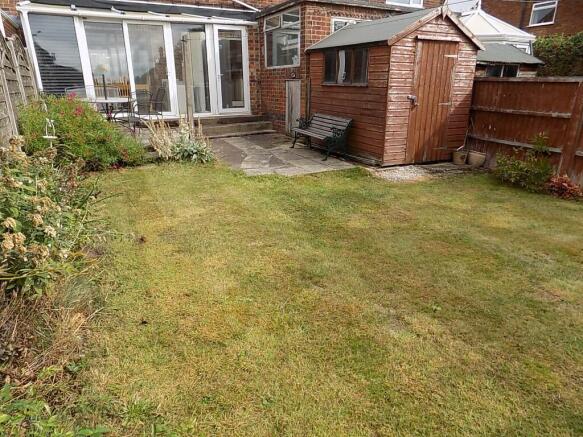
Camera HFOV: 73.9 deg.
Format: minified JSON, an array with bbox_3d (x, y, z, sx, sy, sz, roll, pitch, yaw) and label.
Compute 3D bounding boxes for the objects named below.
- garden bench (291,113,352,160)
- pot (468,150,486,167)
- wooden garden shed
[{"bbox_3d":[0.499,-1.500,6.957,0.564,0.668,1.239,-9,22,-25],"label":"garden bench"},{"bbox_3d":[3.019,-0.964,6.322,0.254,0.239,0.254,0,20,0],"label":"pot"},{"bbox_3d":[1.702,-2.354,7.018,1.992,2.314,2.319,-10,22,-26],"label":"wooden garden shed"}]

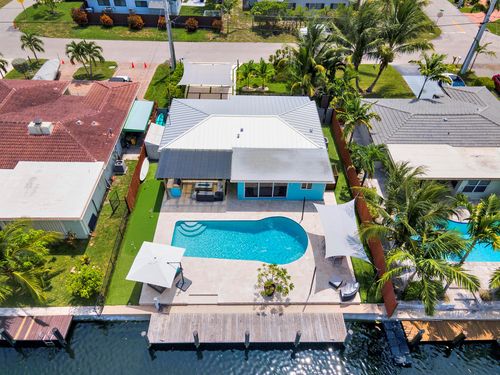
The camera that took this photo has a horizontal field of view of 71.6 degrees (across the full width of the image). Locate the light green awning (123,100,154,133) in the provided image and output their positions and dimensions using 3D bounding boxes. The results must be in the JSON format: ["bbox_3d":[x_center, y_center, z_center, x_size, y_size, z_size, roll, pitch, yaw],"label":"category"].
[{"bbox_3d":[-10.830,-7.040,34.190,2.100,0.400,5.000,0,46,0],"label":"light green awning"}]

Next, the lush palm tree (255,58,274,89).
[{"bbox_3d":[1.850,-13.409,41.569,2.000,3.500,2.000,0,46,0],"label":"lush palm tree"}]

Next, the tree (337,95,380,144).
[{"bbox_3d":[10.326,-6.191,33.979,4.000,5.200,4.000,0,44,0],"label":"tree"}]

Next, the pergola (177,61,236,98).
[{"bbox_3d":[-4.900,-12.223,40.921,6.000,2.750,5.400,0,46,0],"label":"pergola"}]

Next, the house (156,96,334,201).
[{"bbox_3d":[-0.500,-4.279,32.455,14.400,3.700,12.400,0,46,0],"label":"house"}]

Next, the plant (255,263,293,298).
[{"bbox_3d":[1.650,6.199,22.930,2.350,2.600,2.250,0,46,0],"label":"plant"}]

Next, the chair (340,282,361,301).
[{"bbox_3d":[6.740,6.994,23.467,1.500,0.720,1.000,-30,52,-26],"label":"chair"}]

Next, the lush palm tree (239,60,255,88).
[{"bbox_3d":[-0.281,-13.900,43.000,1.900,3.500,1.900,0,44,0],"label":"lush palm tree"}]

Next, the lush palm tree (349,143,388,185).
[{"bbox_3d":[10.094,-1.533,29.881,3.300,4.300,3.300,0,44,0],"label":"lush palm tree"}]

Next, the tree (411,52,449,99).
[{"bbox_3d":[18.781,-10.907,37.494,3.900,6.900,3.900,0,44,0],"label":"tree"}]

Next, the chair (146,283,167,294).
[{"bbox_3d":[-5.980,6.273,24.218,1.250,0.650,2.000,25,51,23],"label":"chair"}]

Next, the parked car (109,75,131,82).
[{"bbox_3d":[-16.800,-12.831,43.332,4.500,1.550,1.850,0,44,0],"label":"parked car"}]

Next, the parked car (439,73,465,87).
[{"bbox_3d":[24.600,-12.580,42.127,1.880,1.550,4.600,-10,46,-10],"label":"parked car"}]

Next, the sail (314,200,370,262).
[{"bbox_3d":[6.550,2.791,24.597,3.500,1.150,6.100,0,46,0],"label":"sail"}]

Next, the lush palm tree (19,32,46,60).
[{"bbox_3d":[-29.960,-19.189,48.061,3.100,4.000,3.100,0,44,0],"label":"lush palm tree"}]

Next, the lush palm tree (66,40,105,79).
[{"bbox_3d":[-20.200,-15.435,42.788,4.300,4.600,3.600,0,46,0],"label":"lush palm tree"}]

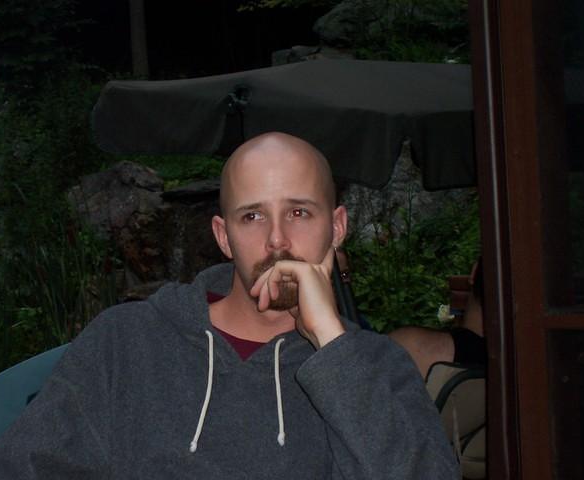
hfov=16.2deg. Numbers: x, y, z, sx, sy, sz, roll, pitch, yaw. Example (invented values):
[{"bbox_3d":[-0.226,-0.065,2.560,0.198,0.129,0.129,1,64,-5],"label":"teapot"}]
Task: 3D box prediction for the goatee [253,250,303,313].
[{"bbox_3d":[-0.016,0.054,2.690,0.068,0.077,0.045,-4,1,3],"label":"goatee"}]

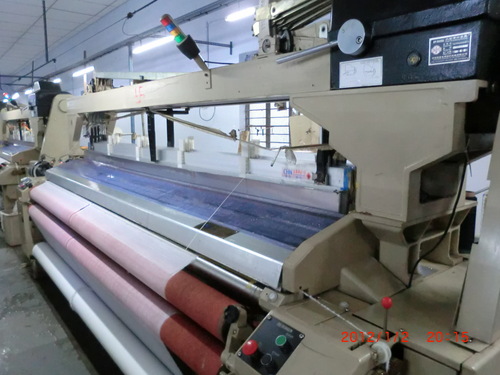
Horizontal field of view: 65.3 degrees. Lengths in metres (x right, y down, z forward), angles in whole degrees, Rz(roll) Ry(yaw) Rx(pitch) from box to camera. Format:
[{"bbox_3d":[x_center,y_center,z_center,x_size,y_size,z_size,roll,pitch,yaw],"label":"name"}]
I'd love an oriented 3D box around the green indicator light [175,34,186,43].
[{"bbox_3d":[-0.272,-0.578,1.510,0.036,0.036,0.028,11,-30,49],"label":"green indicator light"}]

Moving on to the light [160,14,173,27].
[{"bbox_3d":[-0.314,-0.624,1.465,0.036,0.036,0.029,11,-30,49],"label":"light"}]

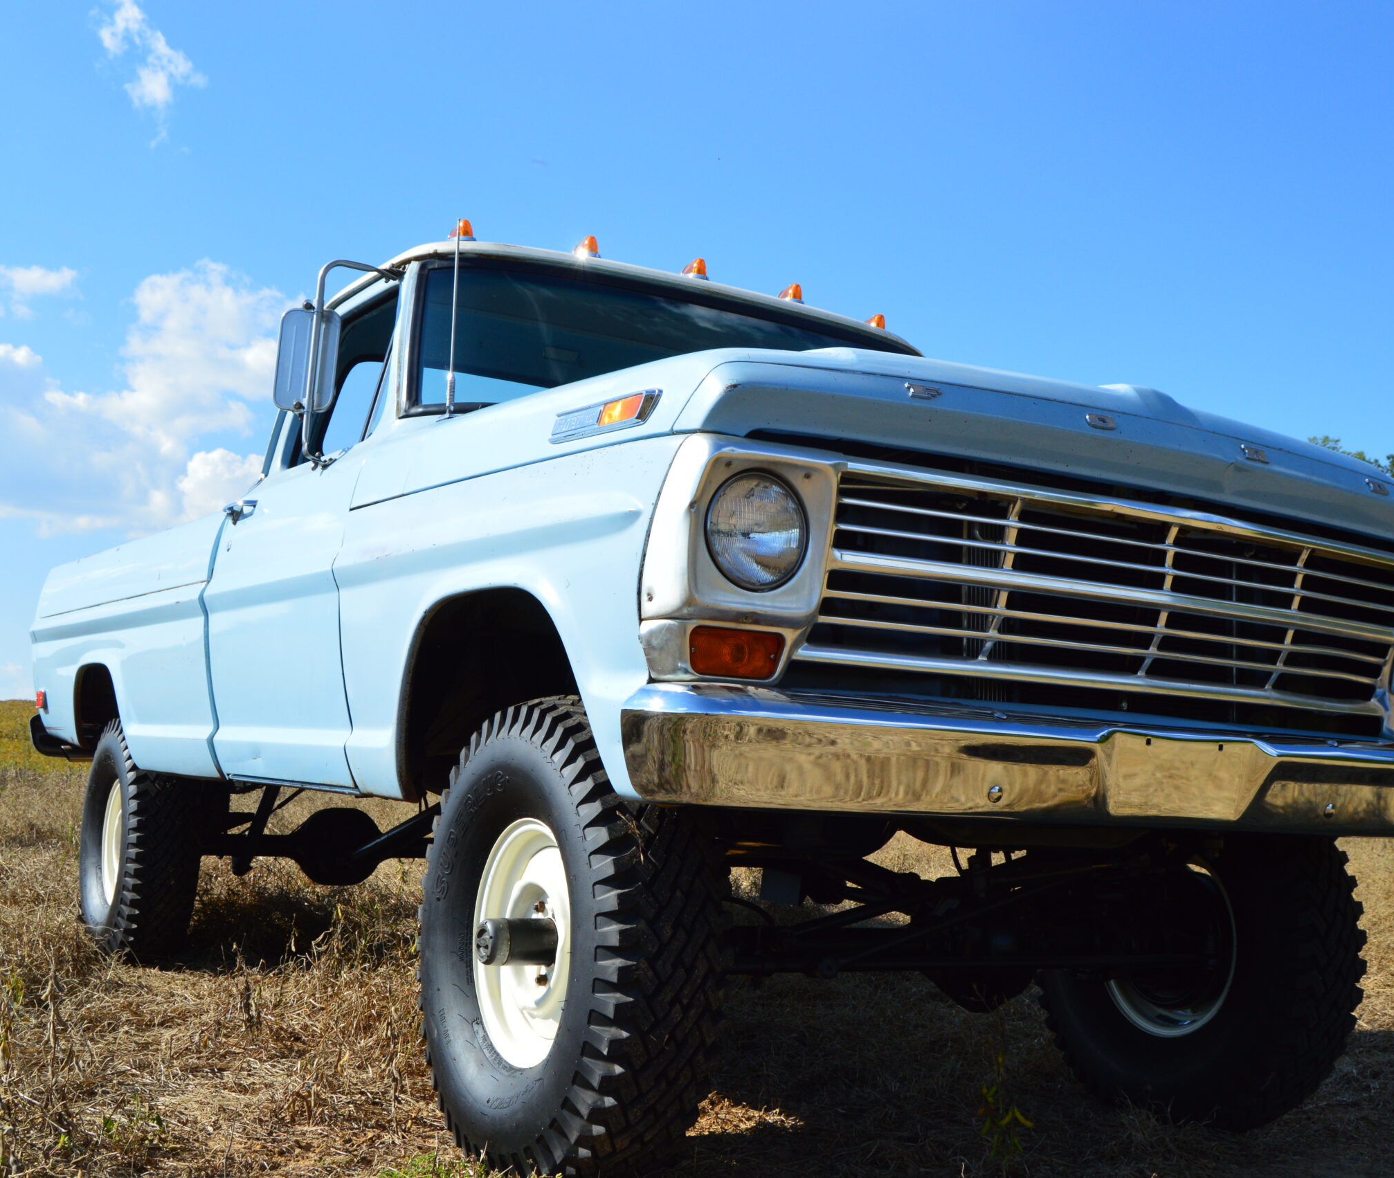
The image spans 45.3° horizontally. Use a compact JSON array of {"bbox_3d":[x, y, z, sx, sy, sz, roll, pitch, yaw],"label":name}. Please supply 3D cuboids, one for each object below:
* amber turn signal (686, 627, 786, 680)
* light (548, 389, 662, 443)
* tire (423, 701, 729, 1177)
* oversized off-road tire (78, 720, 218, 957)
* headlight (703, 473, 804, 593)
[{"bbox_3d":[0.059,0.102,2.631,0.180,0.085,0.045,7,-7,-31],"label":"amber turn signal"},{"bbox_3d":[-0.170,-0.303,2.954,0.045,0.070,0.370,7,-7,-31],"label":"light"},{"bbox_3d":[-0.255,0.636,3.054,0.250,0.830,0.830,7,-7,-29],"label":"tire"},{"bbox_3d":[-1.971,0.891,5.885,0.250,0.830,0.830,7,-7,-31],"label":"oversized off-road tire"},{"bbox_3d":[0.088,-0.089,2.598,0.190,0.190,0.080,7,-7,-31],"label":"headlight"}]

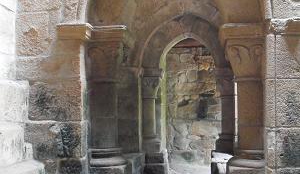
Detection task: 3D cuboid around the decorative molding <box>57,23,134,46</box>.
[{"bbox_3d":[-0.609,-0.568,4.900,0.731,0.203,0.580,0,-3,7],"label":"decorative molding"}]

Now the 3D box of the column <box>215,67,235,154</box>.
[{"bbox_3d":[1.291,0.404,7.273,0.380,1.410,0.380,0,-3,7],"label":"column"}]

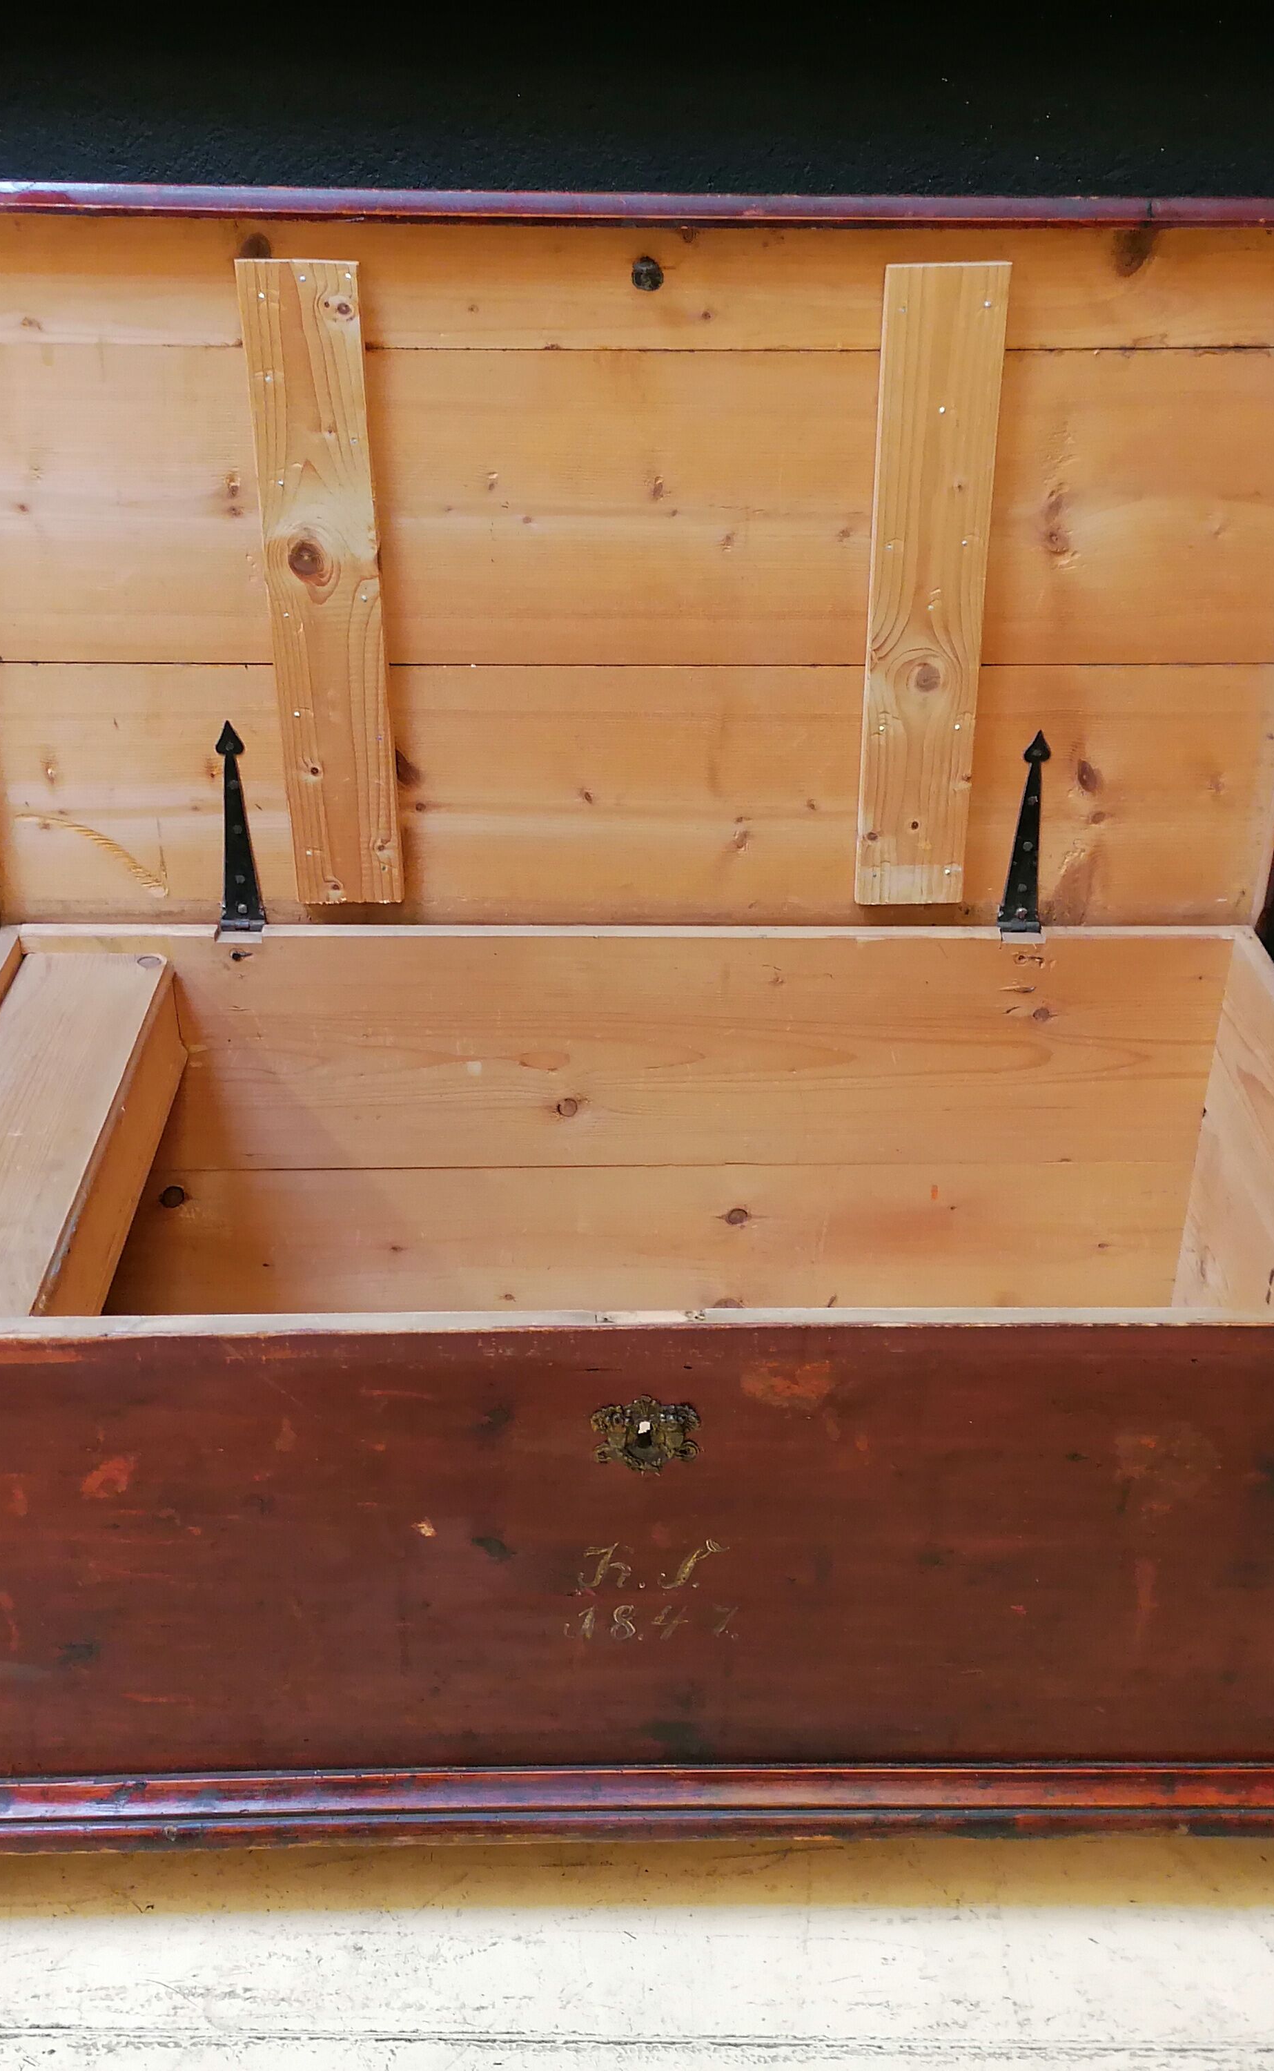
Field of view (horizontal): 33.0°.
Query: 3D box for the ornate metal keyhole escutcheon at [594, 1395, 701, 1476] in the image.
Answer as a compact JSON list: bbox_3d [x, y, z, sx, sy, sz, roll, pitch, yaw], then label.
[{"bbox_3d":[0.006,0.272,1.447,0.073,0.067,0.010,0,29,-1],"label":"ornate metal keyhole escutcheon"}]

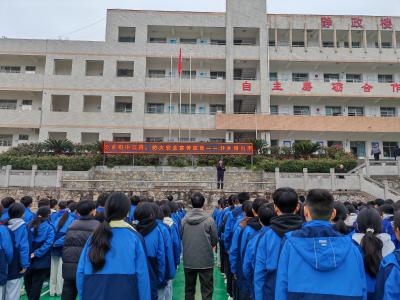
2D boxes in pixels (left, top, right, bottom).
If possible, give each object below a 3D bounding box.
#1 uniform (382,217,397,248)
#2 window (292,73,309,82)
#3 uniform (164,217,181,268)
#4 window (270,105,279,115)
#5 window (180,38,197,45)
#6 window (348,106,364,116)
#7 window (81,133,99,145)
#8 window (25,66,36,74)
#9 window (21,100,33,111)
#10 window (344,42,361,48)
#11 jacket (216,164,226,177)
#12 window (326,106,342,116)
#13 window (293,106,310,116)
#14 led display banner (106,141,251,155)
[{"bbox_3d":[3.648,1.544,6.022,0.470,0.660,0.300,2,-9,-8],"label":"uniform"},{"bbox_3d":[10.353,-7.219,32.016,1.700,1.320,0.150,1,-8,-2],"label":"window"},{"bbox_3d":[-0.462,1.275,4.300,0.420,0.690,0.290,0,-8,6],"label":"uniform"},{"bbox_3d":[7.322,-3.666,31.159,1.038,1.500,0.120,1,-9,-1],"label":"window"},{"bbox_3d":[-1.166,-10.665,32.039,1.657,1.450,0.120,1,-9,-1],"label":"window"},{"bbox_3d":[15.731,-3.561,31.341,1.561,1.500,0.120,1,-9,-1],"label":"window"},{"bbox_3d":[-9.912,-0.791,28.148,1.615,1.550,0.200,1,-9,-1],"label":"window"},{"bbox_3d":[-16.691,-7.739,30.702,0.973,1.000,0.120,1,-9,-1],"label":"window"},{"bbox_3d":[-16.699,-4.312,30.172,0.909,1.000,0.120,1,-9,-1],"label":"window"},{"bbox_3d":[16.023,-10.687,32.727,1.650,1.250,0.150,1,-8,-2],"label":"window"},{"bbox_3d":[1.282,1.222,18.600,0.540,0.730,0.360,1,-8,-3],"label":"jacket"},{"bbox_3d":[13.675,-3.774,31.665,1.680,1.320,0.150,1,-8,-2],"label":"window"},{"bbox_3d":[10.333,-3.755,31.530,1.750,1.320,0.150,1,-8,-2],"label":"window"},{"bbox_3d":[-1.358,-0.129,20.054,9.743,0.839,0.150,1,-9,-1],"label":"led display banner"}]

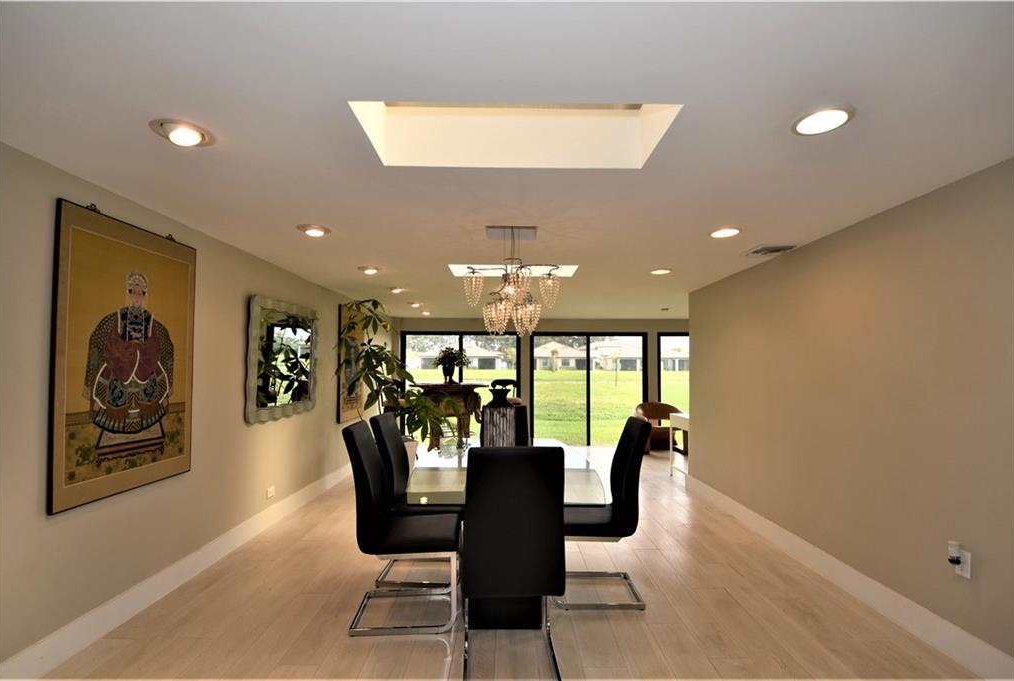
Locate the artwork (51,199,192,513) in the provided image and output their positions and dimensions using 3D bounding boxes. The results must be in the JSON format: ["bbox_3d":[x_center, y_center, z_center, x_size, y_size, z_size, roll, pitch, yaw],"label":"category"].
[{"bbox_3d":[-2.066,0.099,2.366,0.040,1.430,0.890,0,-4,0],"label":"artwork"}]

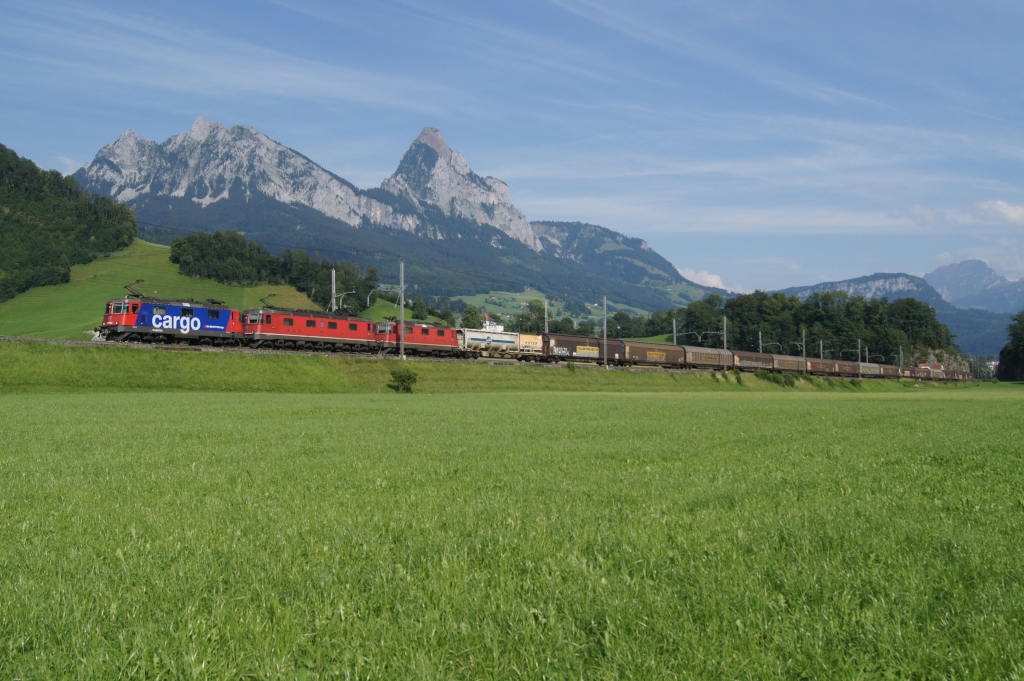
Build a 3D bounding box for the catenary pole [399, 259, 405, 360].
[{"bbox_3d":[-12.299,-3.466,114.400,0.290,11.300,0.290,-2,-3,33],"label":"catenary pole"}]

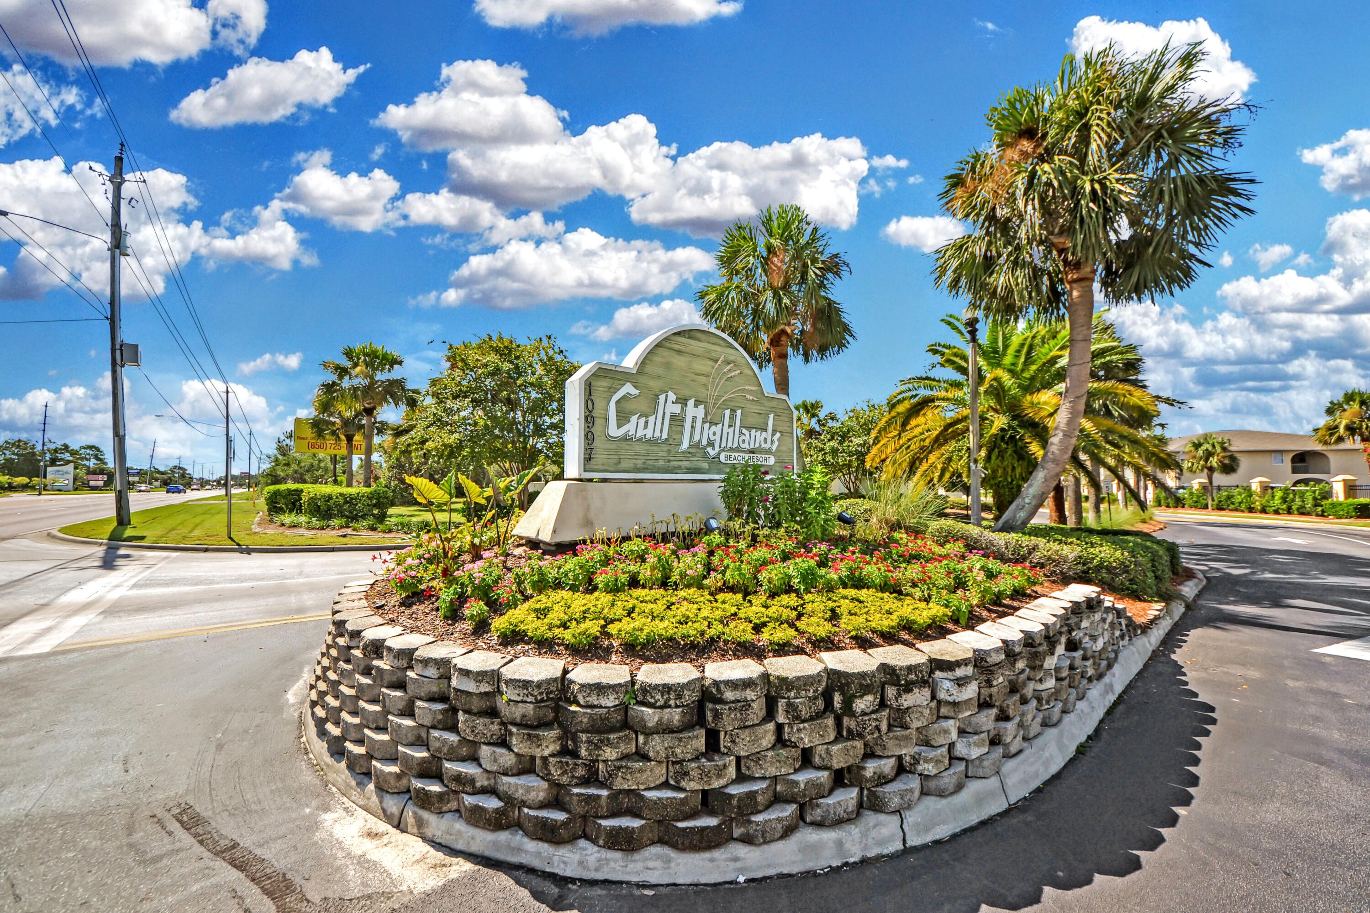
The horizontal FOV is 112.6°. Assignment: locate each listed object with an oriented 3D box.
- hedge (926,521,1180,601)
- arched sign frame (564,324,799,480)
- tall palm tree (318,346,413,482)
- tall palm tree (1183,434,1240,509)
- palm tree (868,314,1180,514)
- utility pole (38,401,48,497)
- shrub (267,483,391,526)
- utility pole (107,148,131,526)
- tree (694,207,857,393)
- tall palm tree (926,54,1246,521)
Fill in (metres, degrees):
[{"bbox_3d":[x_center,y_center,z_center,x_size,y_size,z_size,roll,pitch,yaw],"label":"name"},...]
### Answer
[{"bbox_3d":[5.600,1.541,7.527,1.350,0.650,3.600,1,-3,-21],"label":"hedge"},{"bbox_3d":[0.178,-0.629,5.423,3.230,1.785,0.302,3,-4,-39],"label":"arched sign frame"},{"bbox_3d":[-14.370,-1.174,20.596,3.300,7.511,3.300,2,-4,-35],"label":"tall palm tree"},{"bbox_3d":[29.900,0.898,25.994,2.150,4.330,2.150,0,-3,0],"label":"tall palm tree"},{"bbox_3d":[9.127,-0.885,12.668,6.500,5.762,6.500,-2,-4,36],"label":"palm tree"},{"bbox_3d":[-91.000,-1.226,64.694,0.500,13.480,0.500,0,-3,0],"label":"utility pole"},{"bbox_3d":[-13.650,1.846,17.620,4.400,1.300,1.600,0,-3,5],"label":"shrub"},{"bbox_3d":[-19.828,-4.362,16.064,0.380,13.537,0.400,-8,-4,44],"label":"utility pole"},{"bbox_3d":[2.049,-1.782,9.813,3.400,6.939,3.400,-1,-3,12],"label":"tree"},{"bbox_3d":[7.100,-3.197,8.360,4.400,9.300,4.400,0,-3,0],"label":"tall palm tree"}]

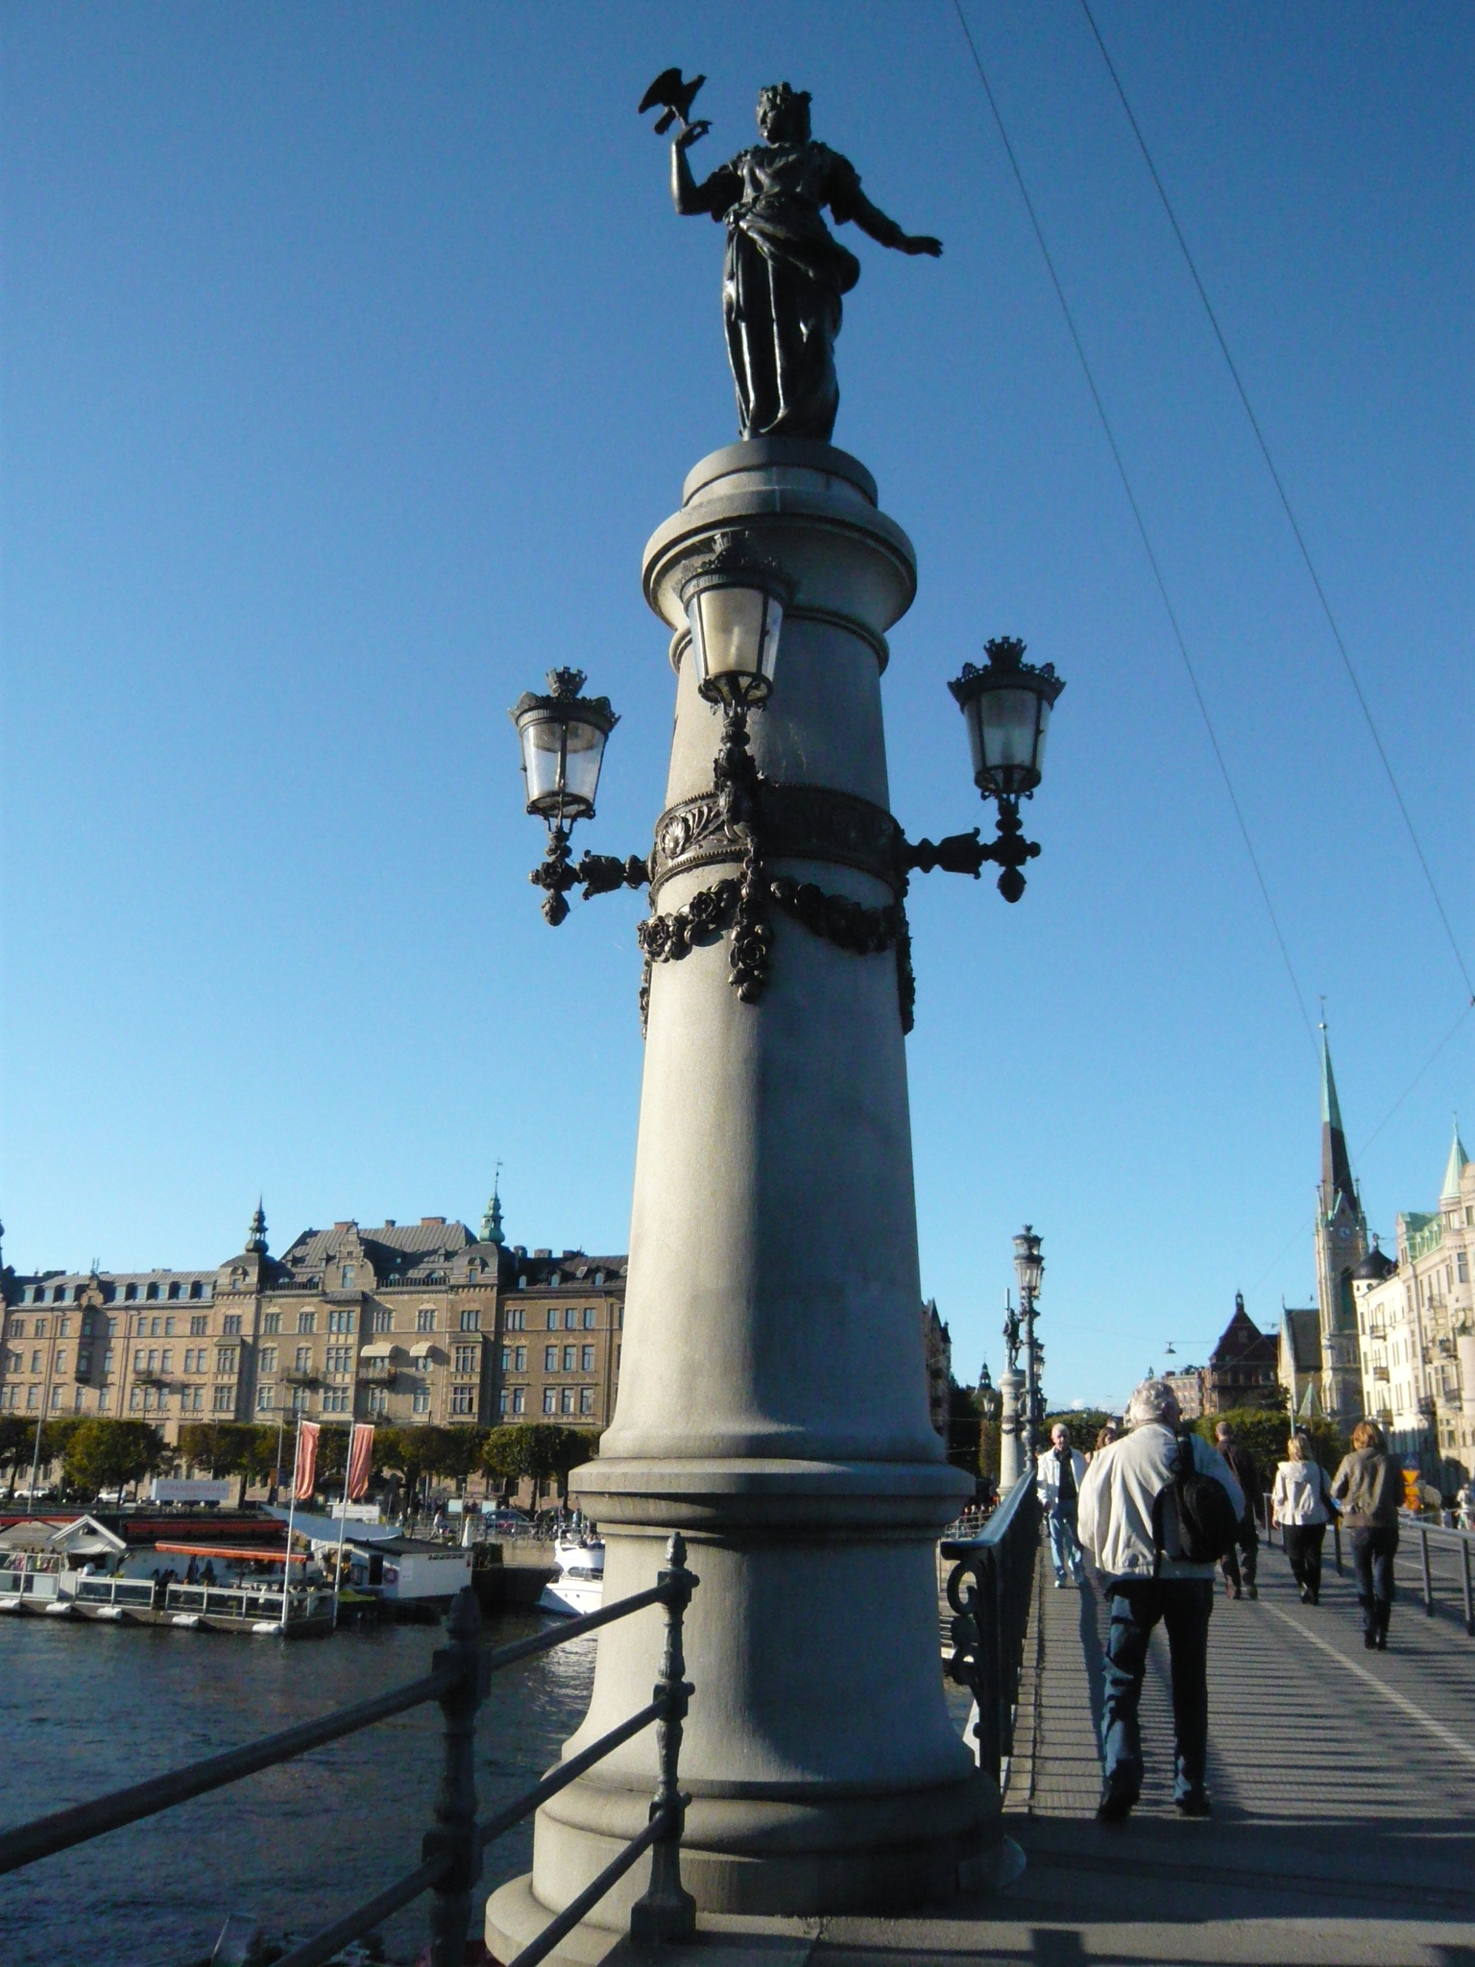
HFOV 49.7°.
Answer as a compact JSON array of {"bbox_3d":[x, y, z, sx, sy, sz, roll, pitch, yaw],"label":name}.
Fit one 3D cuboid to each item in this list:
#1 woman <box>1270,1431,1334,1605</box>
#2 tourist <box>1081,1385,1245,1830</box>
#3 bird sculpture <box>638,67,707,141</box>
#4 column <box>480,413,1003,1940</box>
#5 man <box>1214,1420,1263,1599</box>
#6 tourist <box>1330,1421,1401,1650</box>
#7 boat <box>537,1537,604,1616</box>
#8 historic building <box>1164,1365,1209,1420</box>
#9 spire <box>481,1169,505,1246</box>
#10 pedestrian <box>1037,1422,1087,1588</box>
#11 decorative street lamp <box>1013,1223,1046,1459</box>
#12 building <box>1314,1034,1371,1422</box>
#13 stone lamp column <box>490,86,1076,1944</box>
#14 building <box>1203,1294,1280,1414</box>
[{"bbox_3d":[5.750,5.440,16.244,0.520,1.670,0.380,-2,-17,10],"label":"woman"},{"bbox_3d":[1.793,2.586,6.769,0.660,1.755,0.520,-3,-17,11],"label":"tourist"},{"bbox_3d":[-0.337,-4.543,8.171,0.330,0.310,0.290,-2,-17,10],"label":"bird sculpture"},{"bbox_3d":[0.168,0.515,6.899,2.000,6.015,2.000,1,-17,1],"label":"column"},{"bbox_3d":[5.167,5.415,16.389,0.520,1.760,0.420,-3,-17,11],"label":"man"},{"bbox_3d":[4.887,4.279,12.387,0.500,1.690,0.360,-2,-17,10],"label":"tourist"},{"bbox_3d":[-3.369,25.767,68.510,10.000,3.429,3.400,-6,-19,23],"label":"boat"},{"bbox_3d":[131.672,125.022,466.244,17.000,24.000,15.000,-15,-23,43],"label":"historic building"},{"bbox_3d":[-25.856,23.606,169.477,2.600,8.900,2.600,-2,-17,10],"label":"spire"},{"bbox_3d":[3.594,5.769,17.635,0.520,1.750,0.380,-2,-17,10],"label":"pedestrian"},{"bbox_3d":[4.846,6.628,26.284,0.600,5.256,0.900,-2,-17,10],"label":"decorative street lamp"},{"bbox_3d":[109.082,46.541,287.923,9.000,80.000,9.000,2,-17,-3],"label":"building"},{"bbox_3d":[0.172,-0.694,7.112,2.500,8.291,2.500,-2,-17,10],"label":"stone lamp column"},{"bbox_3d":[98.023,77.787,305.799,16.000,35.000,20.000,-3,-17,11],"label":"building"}]

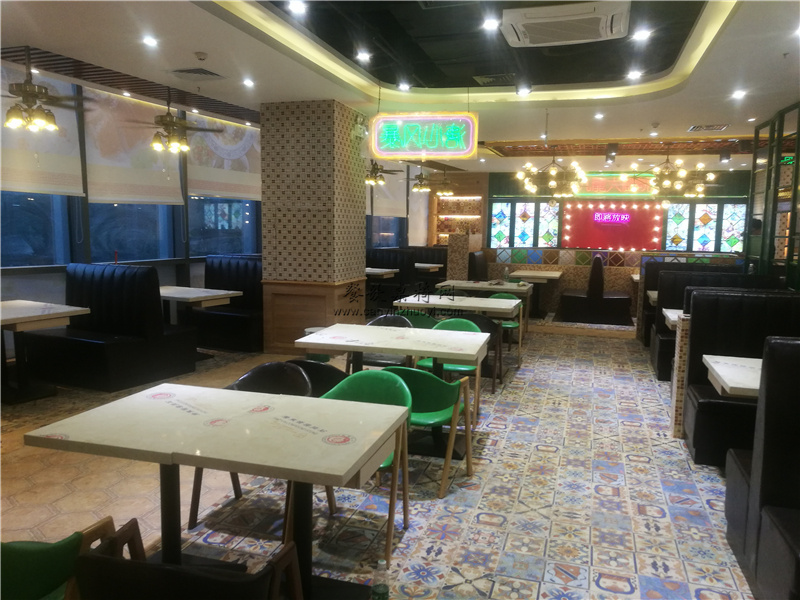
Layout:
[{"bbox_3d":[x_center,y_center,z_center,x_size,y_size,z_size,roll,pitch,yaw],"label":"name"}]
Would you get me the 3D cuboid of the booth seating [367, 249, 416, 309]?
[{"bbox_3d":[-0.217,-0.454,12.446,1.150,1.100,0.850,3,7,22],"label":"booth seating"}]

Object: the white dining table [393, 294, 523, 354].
[{"bbox_3d":[0.620,0.392,6.632,1.206,0.754,0.784,3,7,16],"label":"white dining table"}]

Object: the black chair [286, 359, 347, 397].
[{"bbox_3d":[-0.501,0.676,3.800,0.530,0.770,0.510,3,7,20],"label":"black chair"}]

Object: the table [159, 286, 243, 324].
[{"bbox_3d":[-2.563,0.285,7.203,1.180,0.750,0.820,4,7,25],"label":"table"}]

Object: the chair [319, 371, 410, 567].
[{"bbox_3d":[-0.215,0.778,3.072,0.543,0.769,0.533,3,7,20],"label":"chair"}]

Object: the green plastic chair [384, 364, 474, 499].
[{"bbox_3d":[0.090,0.703,3.614,0.530,0.770,0.510,4,7,26],"label":"green plastic chair"}]

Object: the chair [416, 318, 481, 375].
[{"bbox_3d":[0.400,0.564,5.022,0.543,0.769,0.533,3,7,16],"label":"chair"}]

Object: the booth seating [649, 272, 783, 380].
[{"bbox_3d":[3.359,0.260,6.611,1.206,1.095,0.975,3,7,17],"label":"booth seating"}]

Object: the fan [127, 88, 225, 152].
[{"bbox_3d":[-2.412,-1.877,6.531,1.130,0.660,1.130,3,7,24],"label":"fan"}]

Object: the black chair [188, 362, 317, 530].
[{"bbox_3d":[-0.742,0.749,3.257,0.543,0.769,0.533,2,7,14],"label":"black chair"}]

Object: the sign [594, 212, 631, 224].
[{"bbox_3d":[3.569,-1.368,10.502,0.570,0.190,0.050,3,7,17],"label":"sign"}]

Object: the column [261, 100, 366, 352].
[{"bbox_3d":[-1.031,-0.833,7.675,0.925,2.904,1.085,3,7,16],"label":"column"}]

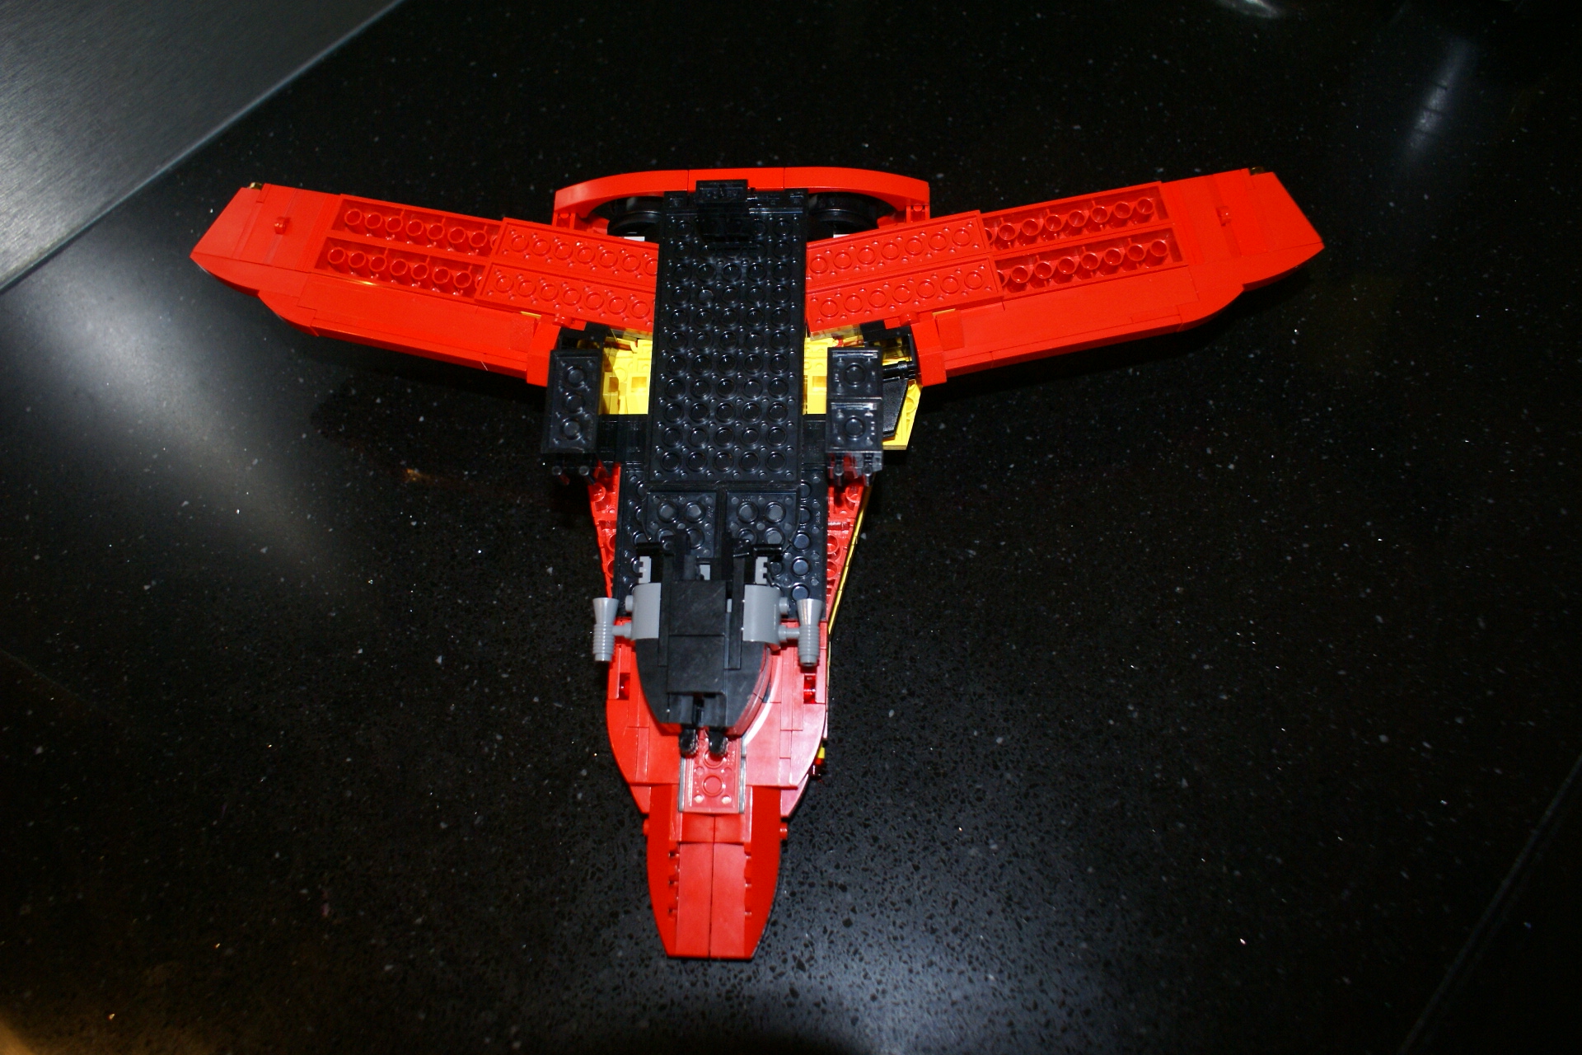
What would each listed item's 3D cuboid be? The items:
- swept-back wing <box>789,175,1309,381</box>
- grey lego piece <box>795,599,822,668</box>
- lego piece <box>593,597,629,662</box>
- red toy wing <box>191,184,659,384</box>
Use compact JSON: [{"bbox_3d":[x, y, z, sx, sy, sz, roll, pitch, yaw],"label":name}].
[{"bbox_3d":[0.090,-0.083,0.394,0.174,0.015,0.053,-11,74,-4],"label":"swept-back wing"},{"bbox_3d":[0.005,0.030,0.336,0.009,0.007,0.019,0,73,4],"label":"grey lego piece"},{"bbox_3d":[-0.051,0.029,0.338,0.011,0.007,0.019,0,73,4],"label":"lego piece"},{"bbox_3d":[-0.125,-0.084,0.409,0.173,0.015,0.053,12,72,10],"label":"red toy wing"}]

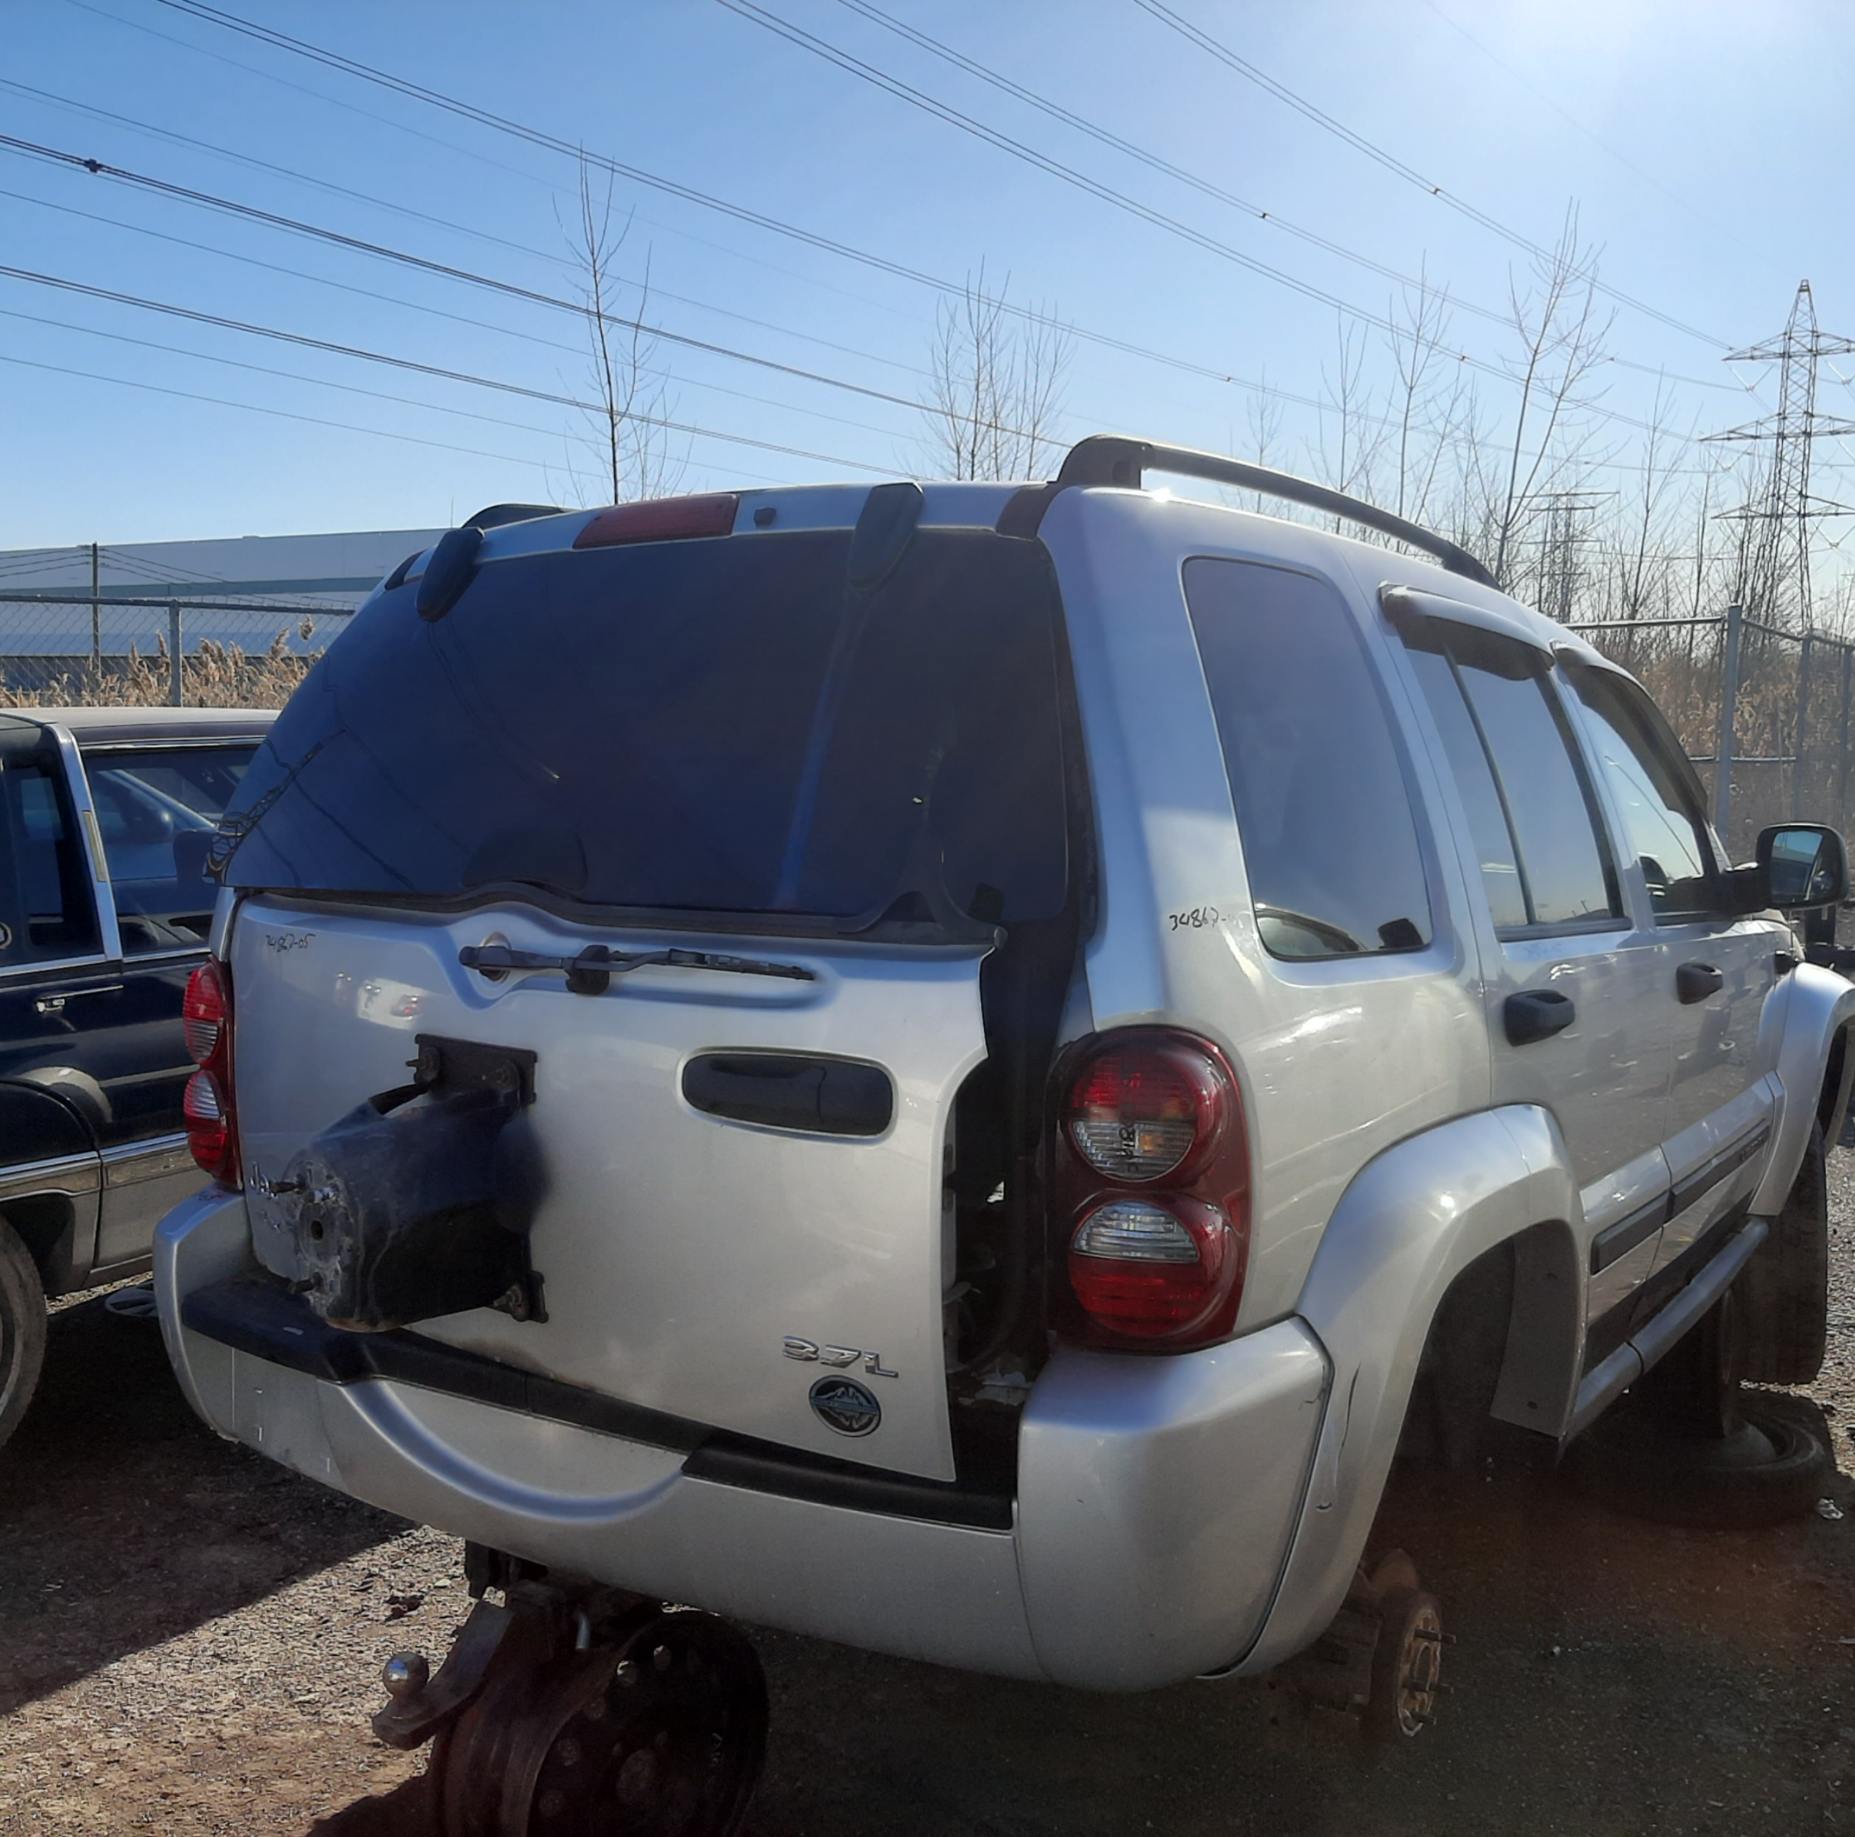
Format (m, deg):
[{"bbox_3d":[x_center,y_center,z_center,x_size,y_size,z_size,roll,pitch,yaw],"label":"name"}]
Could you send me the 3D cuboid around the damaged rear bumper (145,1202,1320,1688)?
[{"bbox_3d":[-0.406,0.552,2.217,1.780,0.370,0.360,3,3,33],"label":"damaged rear bumper"}]

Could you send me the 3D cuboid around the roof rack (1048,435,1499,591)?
[{"bbox_3d":[0.623,-0.588,2.723,0.085,0.110,1.580,3,6,33],"label":"roof rack"}]

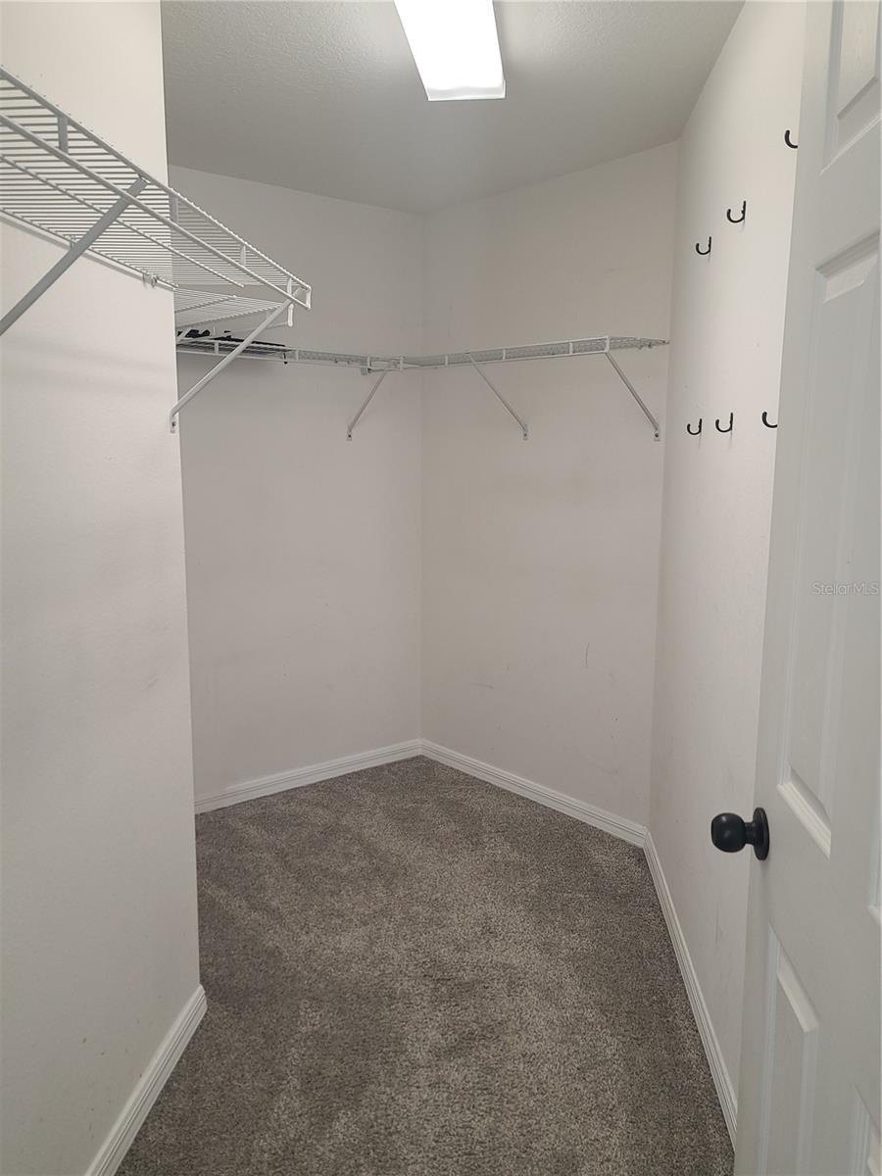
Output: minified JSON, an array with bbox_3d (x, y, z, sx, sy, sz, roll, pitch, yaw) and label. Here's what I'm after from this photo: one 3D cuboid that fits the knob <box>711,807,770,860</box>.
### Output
[{"bbox_3d":[0.390,0.321,1.115,0.062,0.066,0.066,1,9,6],"label":"knob"}]

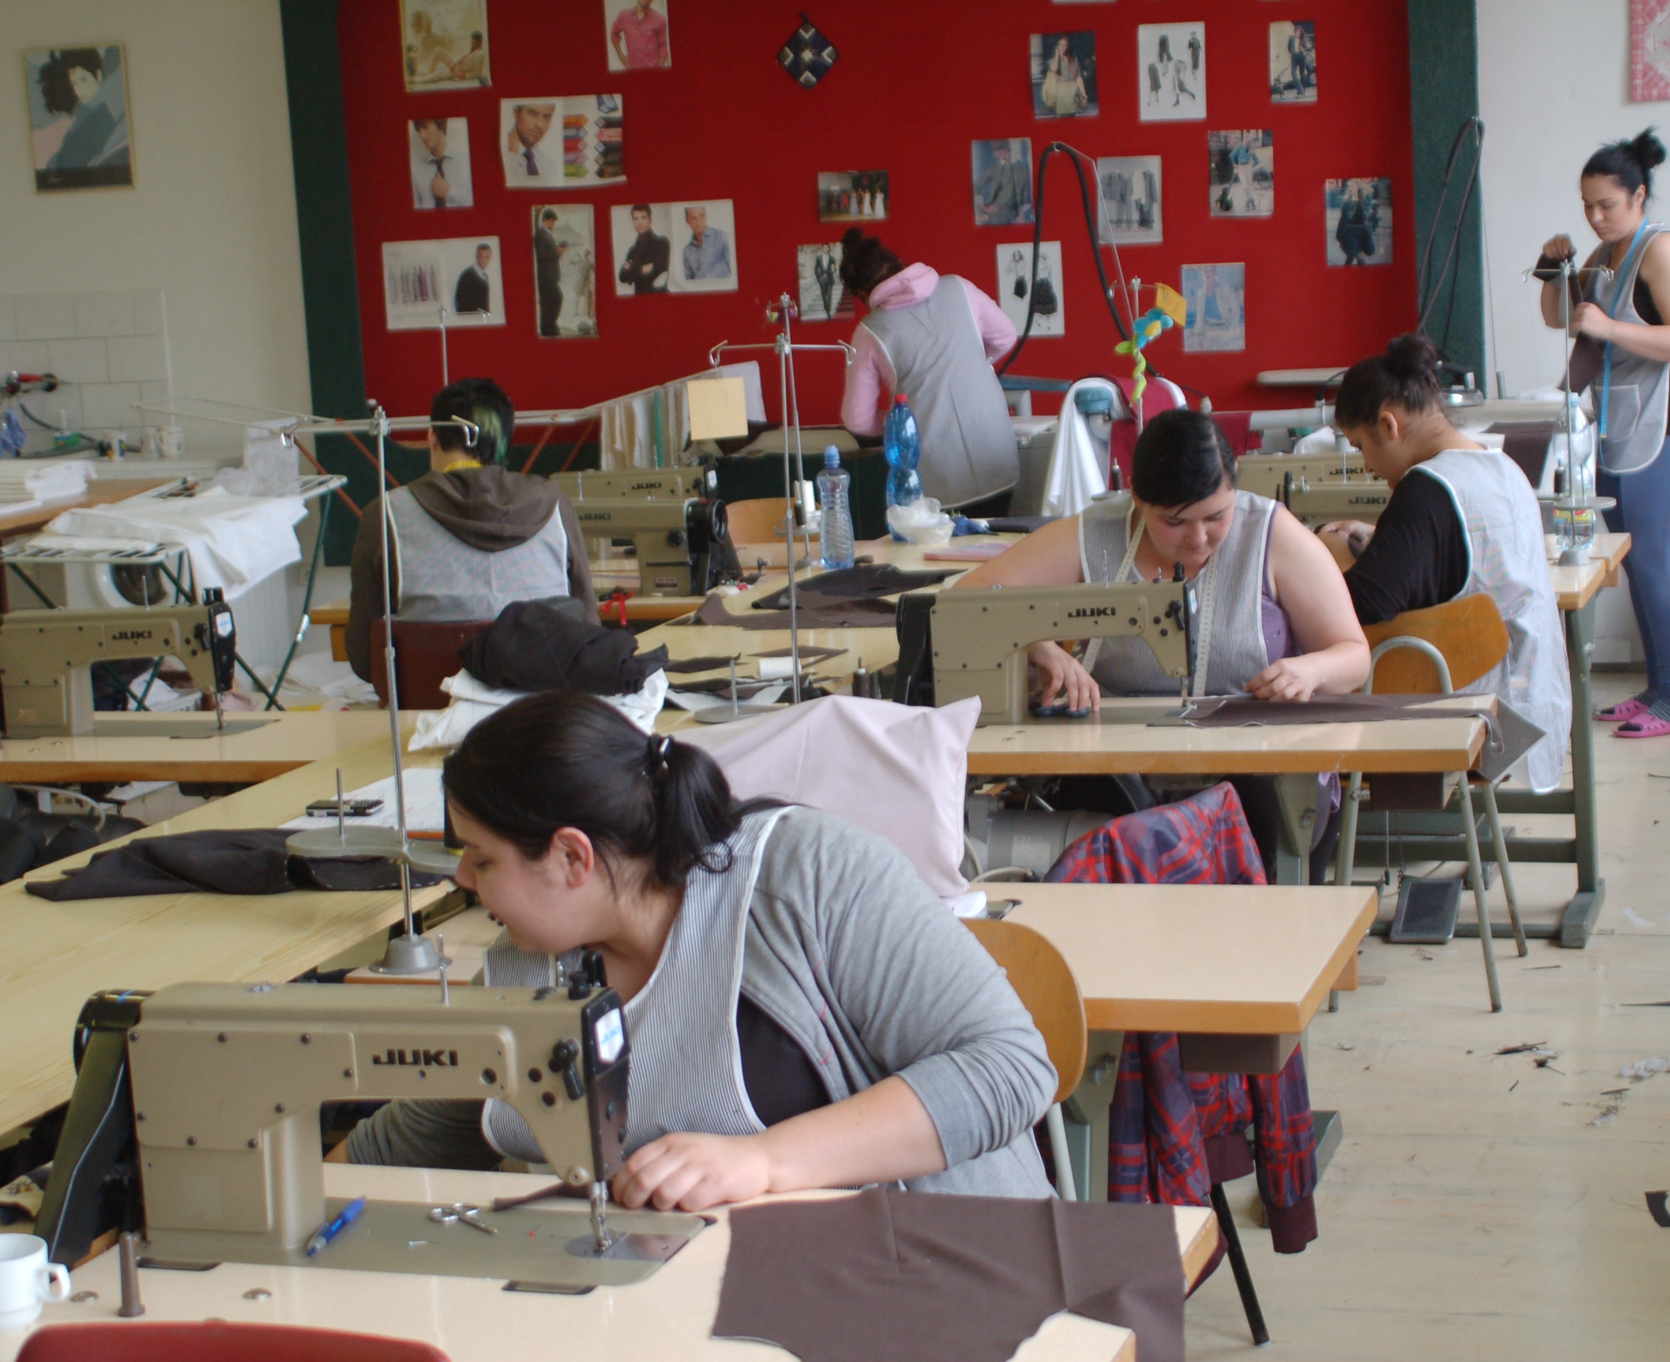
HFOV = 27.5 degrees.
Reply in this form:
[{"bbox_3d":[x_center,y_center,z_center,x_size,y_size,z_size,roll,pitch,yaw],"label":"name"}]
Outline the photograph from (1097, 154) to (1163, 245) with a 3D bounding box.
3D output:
[{"bbox_3d":[0.932,-1.517,10.762,0.205,0.268,0.010,0,9,16],"label":"photograph"}]

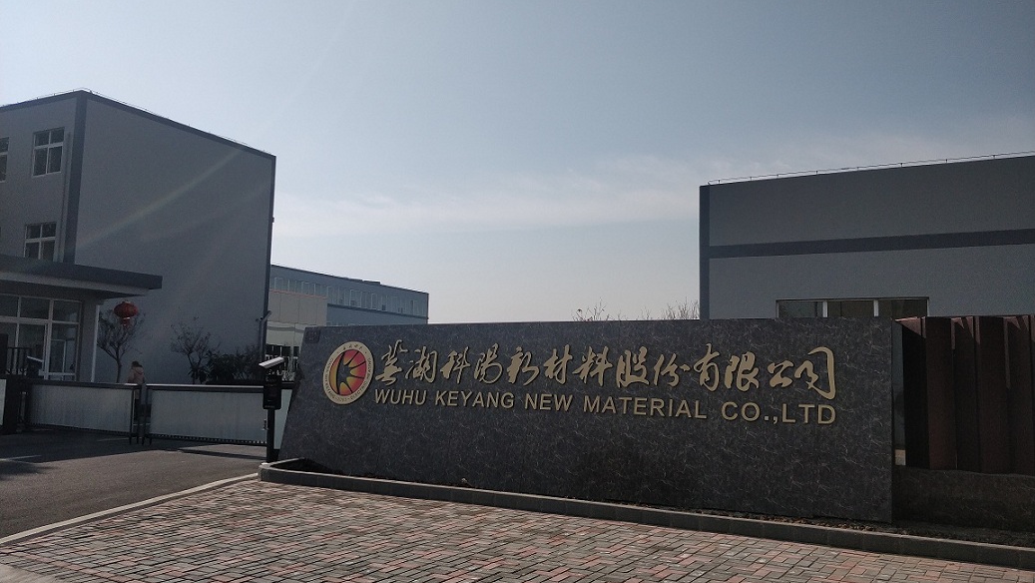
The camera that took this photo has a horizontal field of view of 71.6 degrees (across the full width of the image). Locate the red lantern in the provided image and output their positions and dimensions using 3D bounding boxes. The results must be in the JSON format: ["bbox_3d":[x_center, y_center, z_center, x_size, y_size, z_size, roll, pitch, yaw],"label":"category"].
[{"bbox_3d":[-9.775,0.560,17.900,0.560,0.630,0.560,-4,-8,45],"label":"red lantern"}]

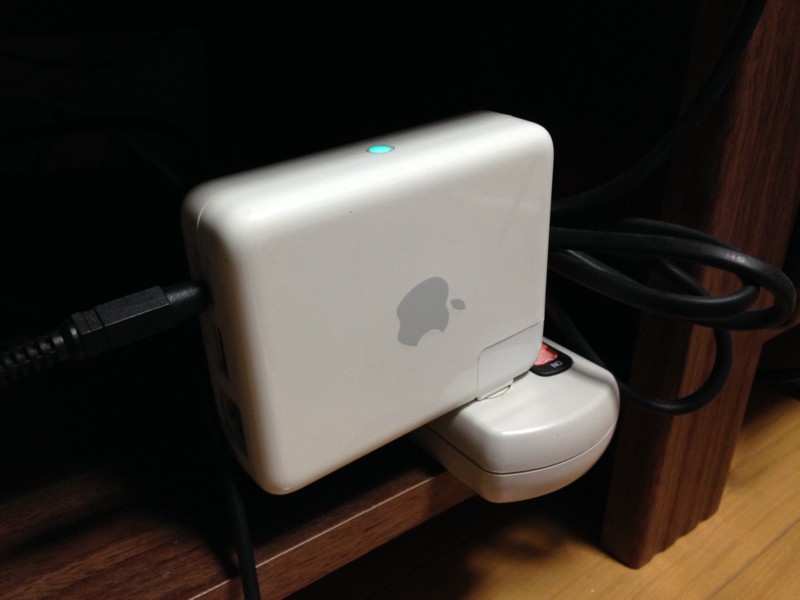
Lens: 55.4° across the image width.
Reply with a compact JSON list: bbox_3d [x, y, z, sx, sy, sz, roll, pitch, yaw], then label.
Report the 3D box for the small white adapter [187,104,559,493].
[{"bbox_3d":[-0.003,-0.002,0.195,0.094,0.075,0.029,-22,34,-31],"label":"small white adapter"}]

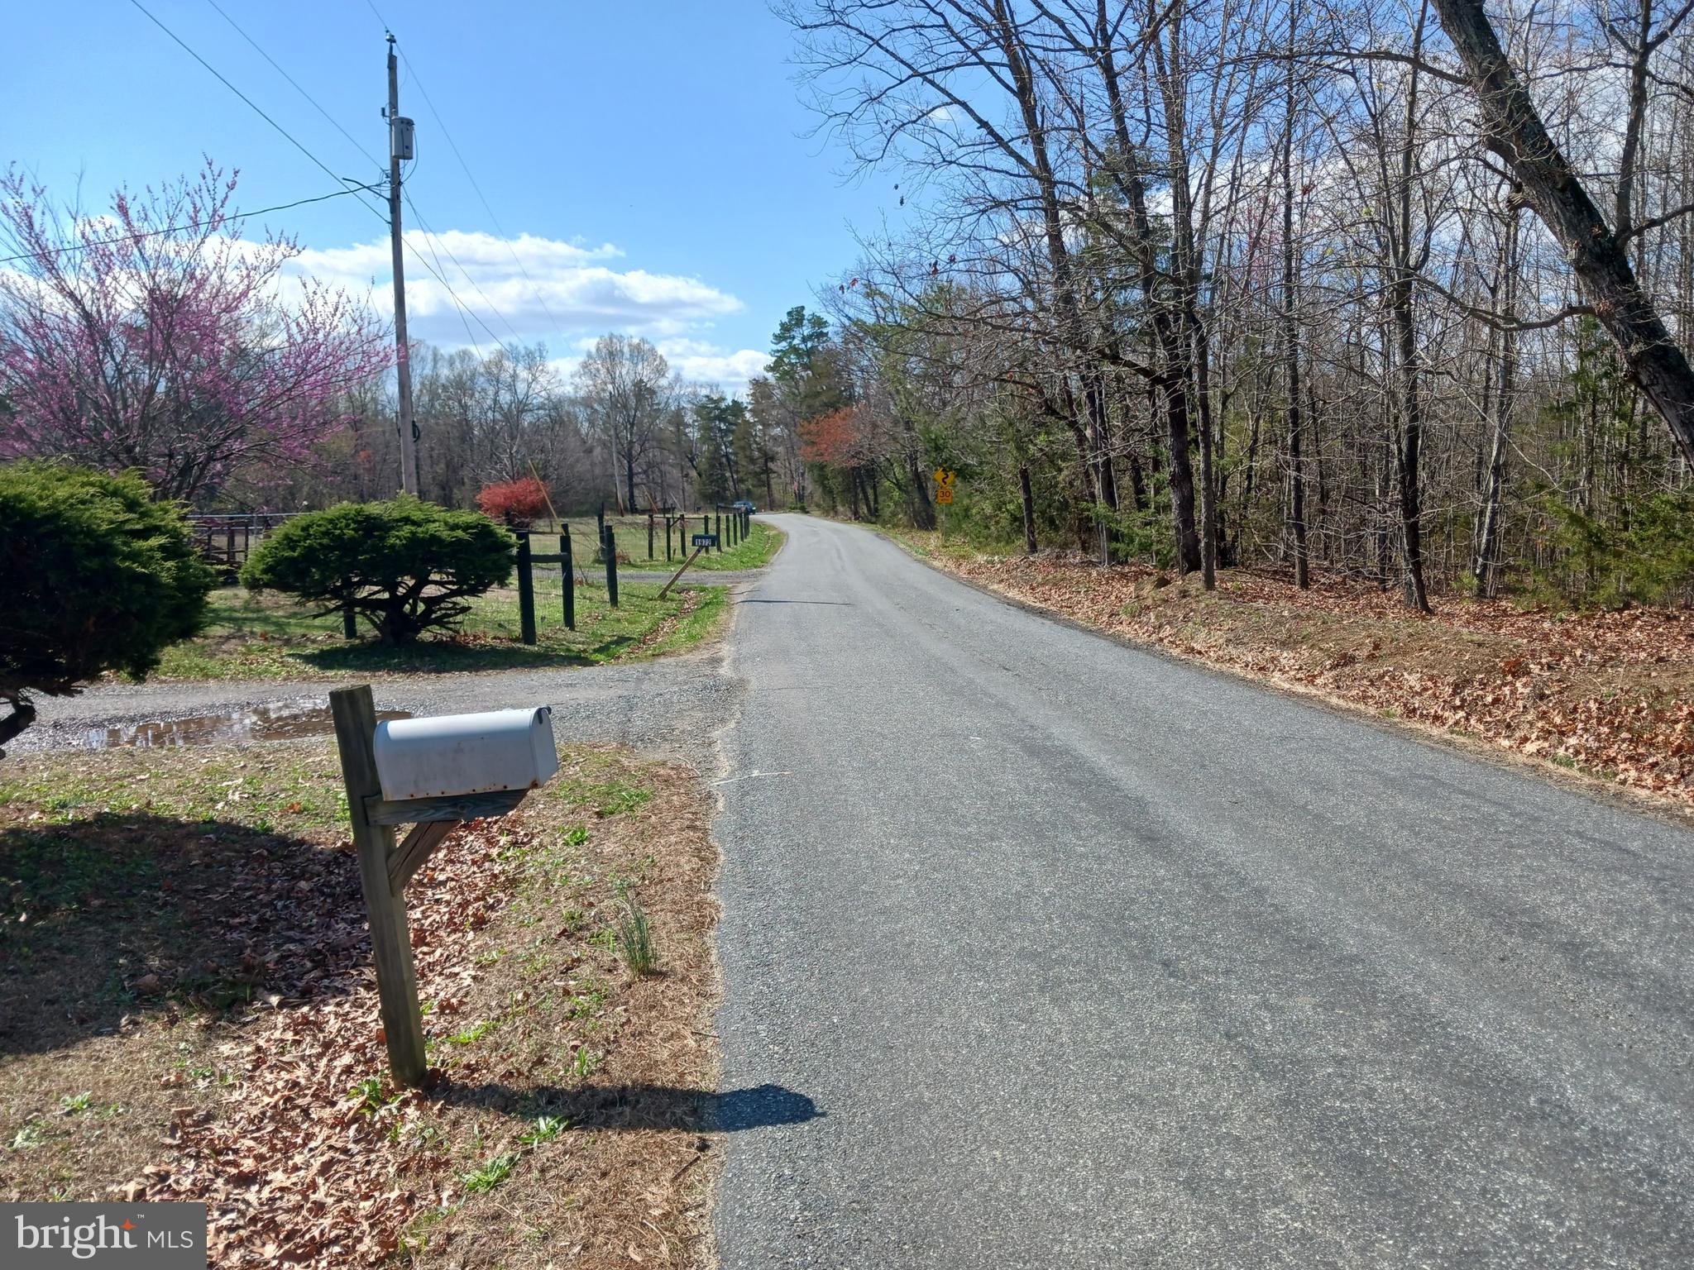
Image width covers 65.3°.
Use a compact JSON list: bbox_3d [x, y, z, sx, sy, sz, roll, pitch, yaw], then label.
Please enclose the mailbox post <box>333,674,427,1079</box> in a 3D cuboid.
[{"bbox_3d":[-1.439,0.795,4.101,0.089,1.288,0.089,-5,10,1],"label":"mailbox post"}]

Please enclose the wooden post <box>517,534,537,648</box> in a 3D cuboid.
[{"bbox_3d":[-3.834,-0.556,15.905,0.150,1.359,0.150,-2,6,0],"label":"wooden post"}]

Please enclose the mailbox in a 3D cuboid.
[{"bbox_3d":[-1.153,0.353,4.021,0.494,0.220,0.169,-5,10,1],"label":"mailbox"}]

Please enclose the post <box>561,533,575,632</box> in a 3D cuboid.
[{"bbox_3d":[-3.766,-0.708,17.896,0.125,1.297,0.125,-1,6,0],"label":"post"}]

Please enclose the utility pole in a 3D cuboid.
[{"bbox_3d":[-8.171,-5.782,24.470,0.480,10.287,0.380,0,6,0],"label":"utility pole"}]

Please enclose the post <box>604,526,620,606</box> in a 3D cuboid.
[{"bbox_3d":[-3.771,-1.093,21.302,0.140,1.320,0.140,-3,6,0],"label":"post"}]

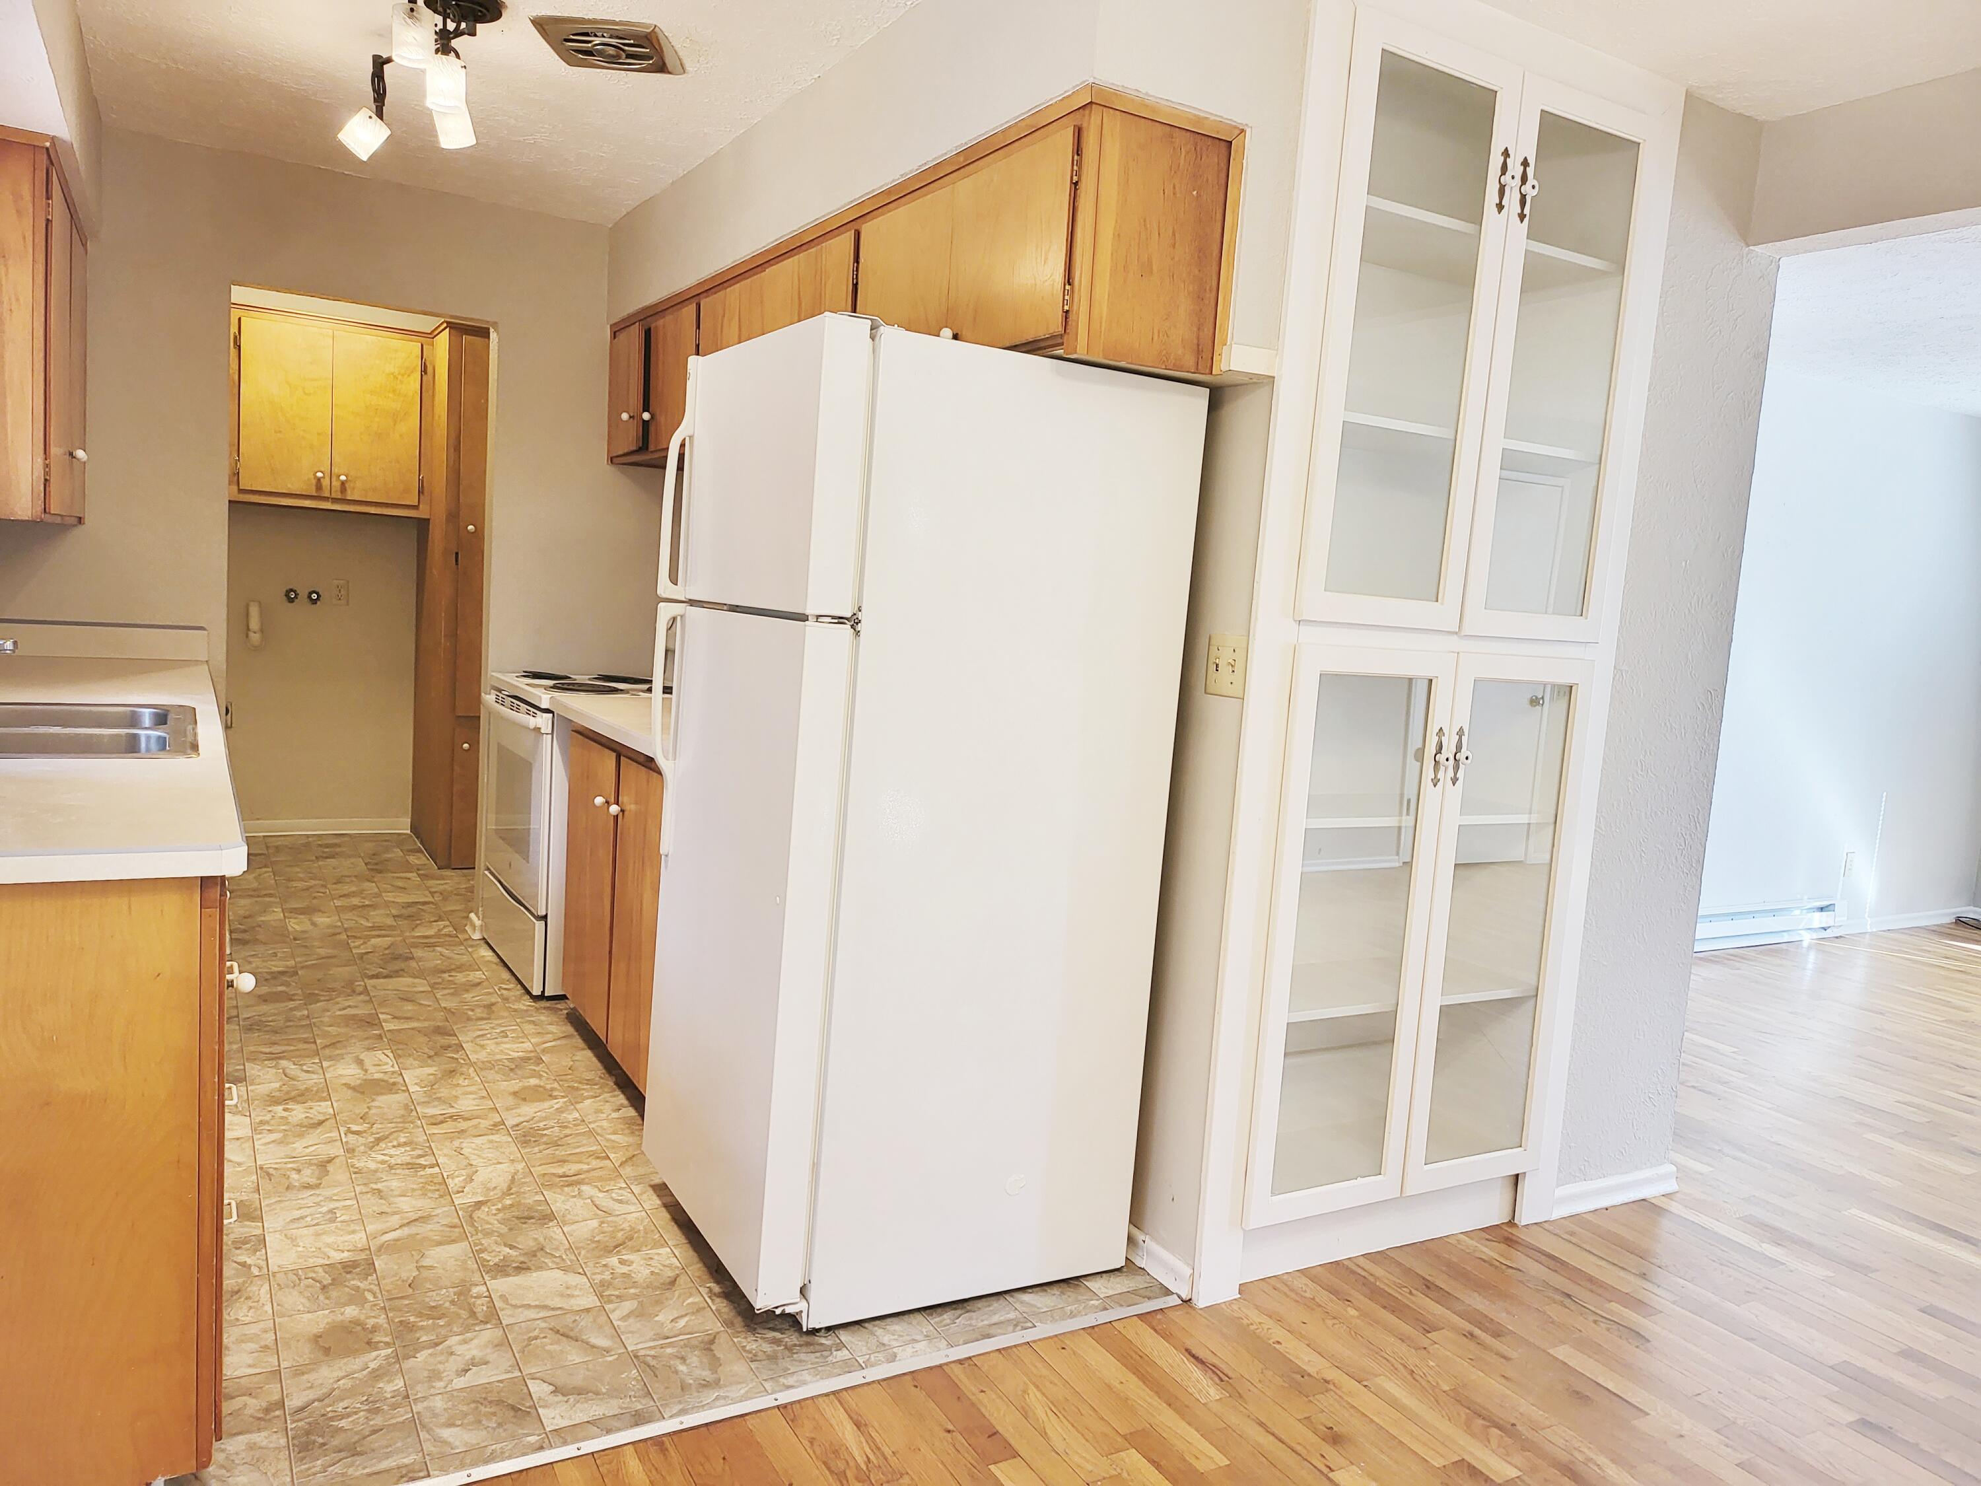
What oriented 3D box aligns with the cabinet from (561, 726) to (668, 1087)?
[{"bbox_3d":[-0.700,0.408,3.675,0.624,0.870,1.117,0,7,-30],"label":"cabinet"}]

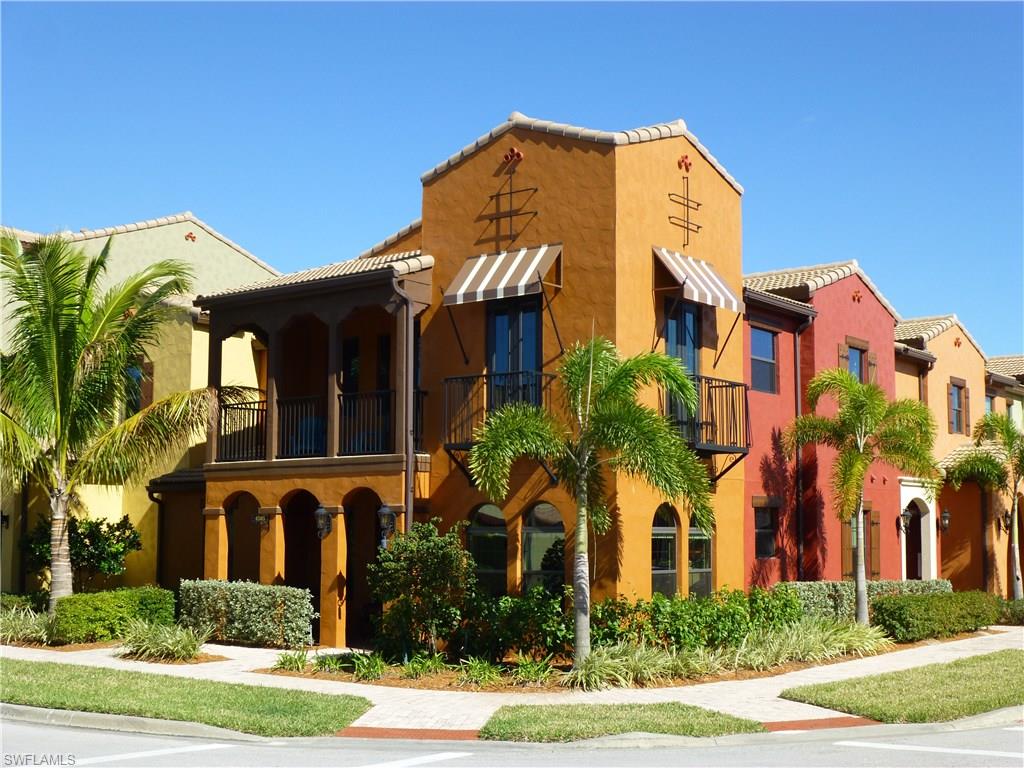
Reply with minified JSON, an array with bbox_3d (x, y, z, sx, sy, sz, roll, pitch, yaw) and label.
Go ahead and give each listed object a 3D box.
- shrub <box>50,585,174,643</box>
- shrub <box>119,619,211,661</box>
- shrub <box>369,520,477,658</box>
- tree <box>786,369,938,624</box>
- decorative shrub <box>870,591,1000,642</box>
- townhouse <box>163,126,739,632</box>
[{"bbox_3d":[-7.159,4.168,23.866,0.996,0.827,1.692,-5,-8,38],"label":"shrub"},{"bbox_3d":[-5.402,3.953,20.840,1.316,0.583,1.316,-5,-8,38],"label":"shrub"},{"bbox_3d":[-1.357,3.223,21.024,1.617,2.106,1.504,0,-6,0],"label":"shrub"},{"bbox_3d":[6.173,2.168,23.220,2.557,4.756,2.557,-5,-8,38],"label":"tree"},{"bbox_3d":[8.388,4.528,26.249,0.790,0.771,5.076,-5,-8,38],"label":"decorative shrub"},{"bbox_3d":[-1.015,0.280,24.238,9.438,8.686,4.813,-5,-8,38],"label":"townhouse"}]

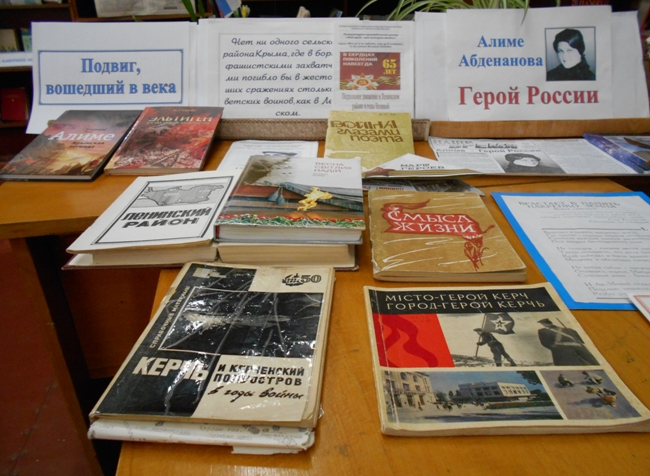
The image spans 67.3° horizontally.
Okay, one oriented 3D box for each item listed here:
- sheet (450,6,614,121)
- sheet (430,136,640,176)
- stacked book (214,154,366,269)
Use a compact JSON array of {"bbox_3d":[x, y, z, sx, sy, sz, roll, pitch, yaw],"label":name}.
[{"bbox_3d":[0.372,-0.316,0.888,0.299,0.207,0.004,0,6,1],"label":"sheet"},{"bbox_3d":[0.335,-0.139,0.823,0.290,0.003,0.195,1,28,1],"label":"sheet"},{"bbox_3d":[-0.031,-0.043,0.594,0.155,0.043,0.224,1,28,2],"label":"stacked book"}]

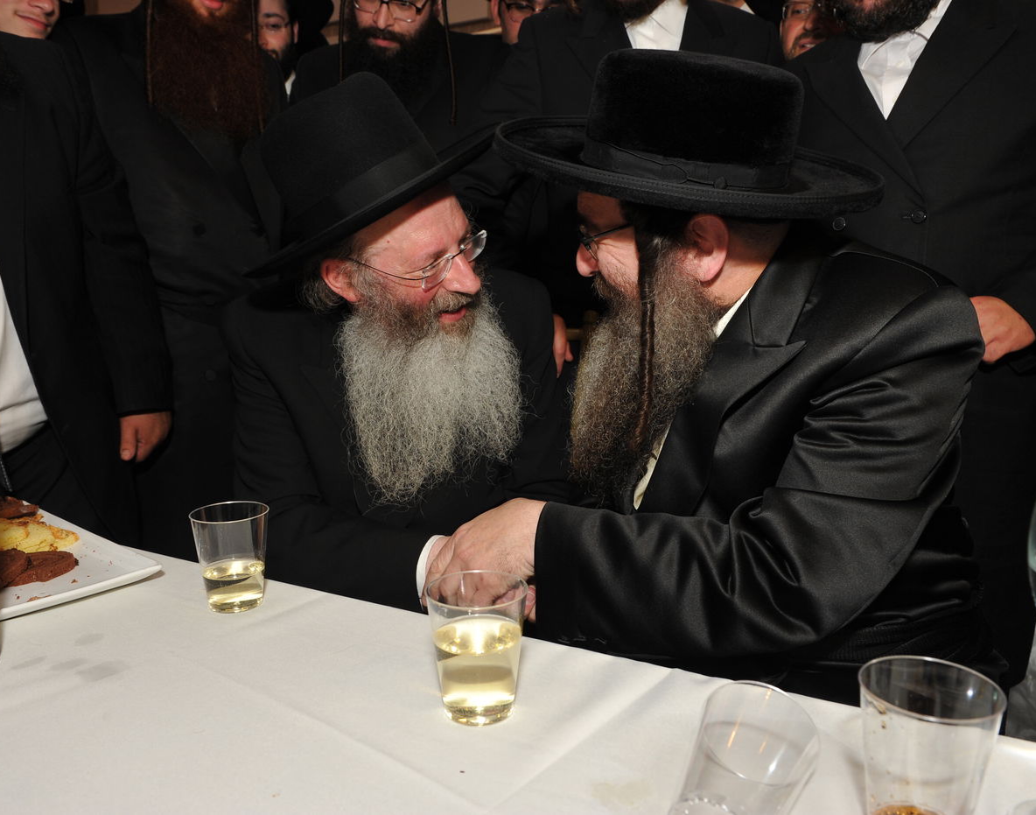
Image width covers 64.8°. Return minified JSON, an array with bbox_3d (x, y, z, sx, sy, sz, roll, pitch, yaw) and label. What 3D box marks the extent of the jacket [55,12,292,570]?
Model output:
[{"bbox_3d":[-0.610,-0.160,1.430,0.490,0.920,0.330,-9,13,-41],"label":"jacket"}]

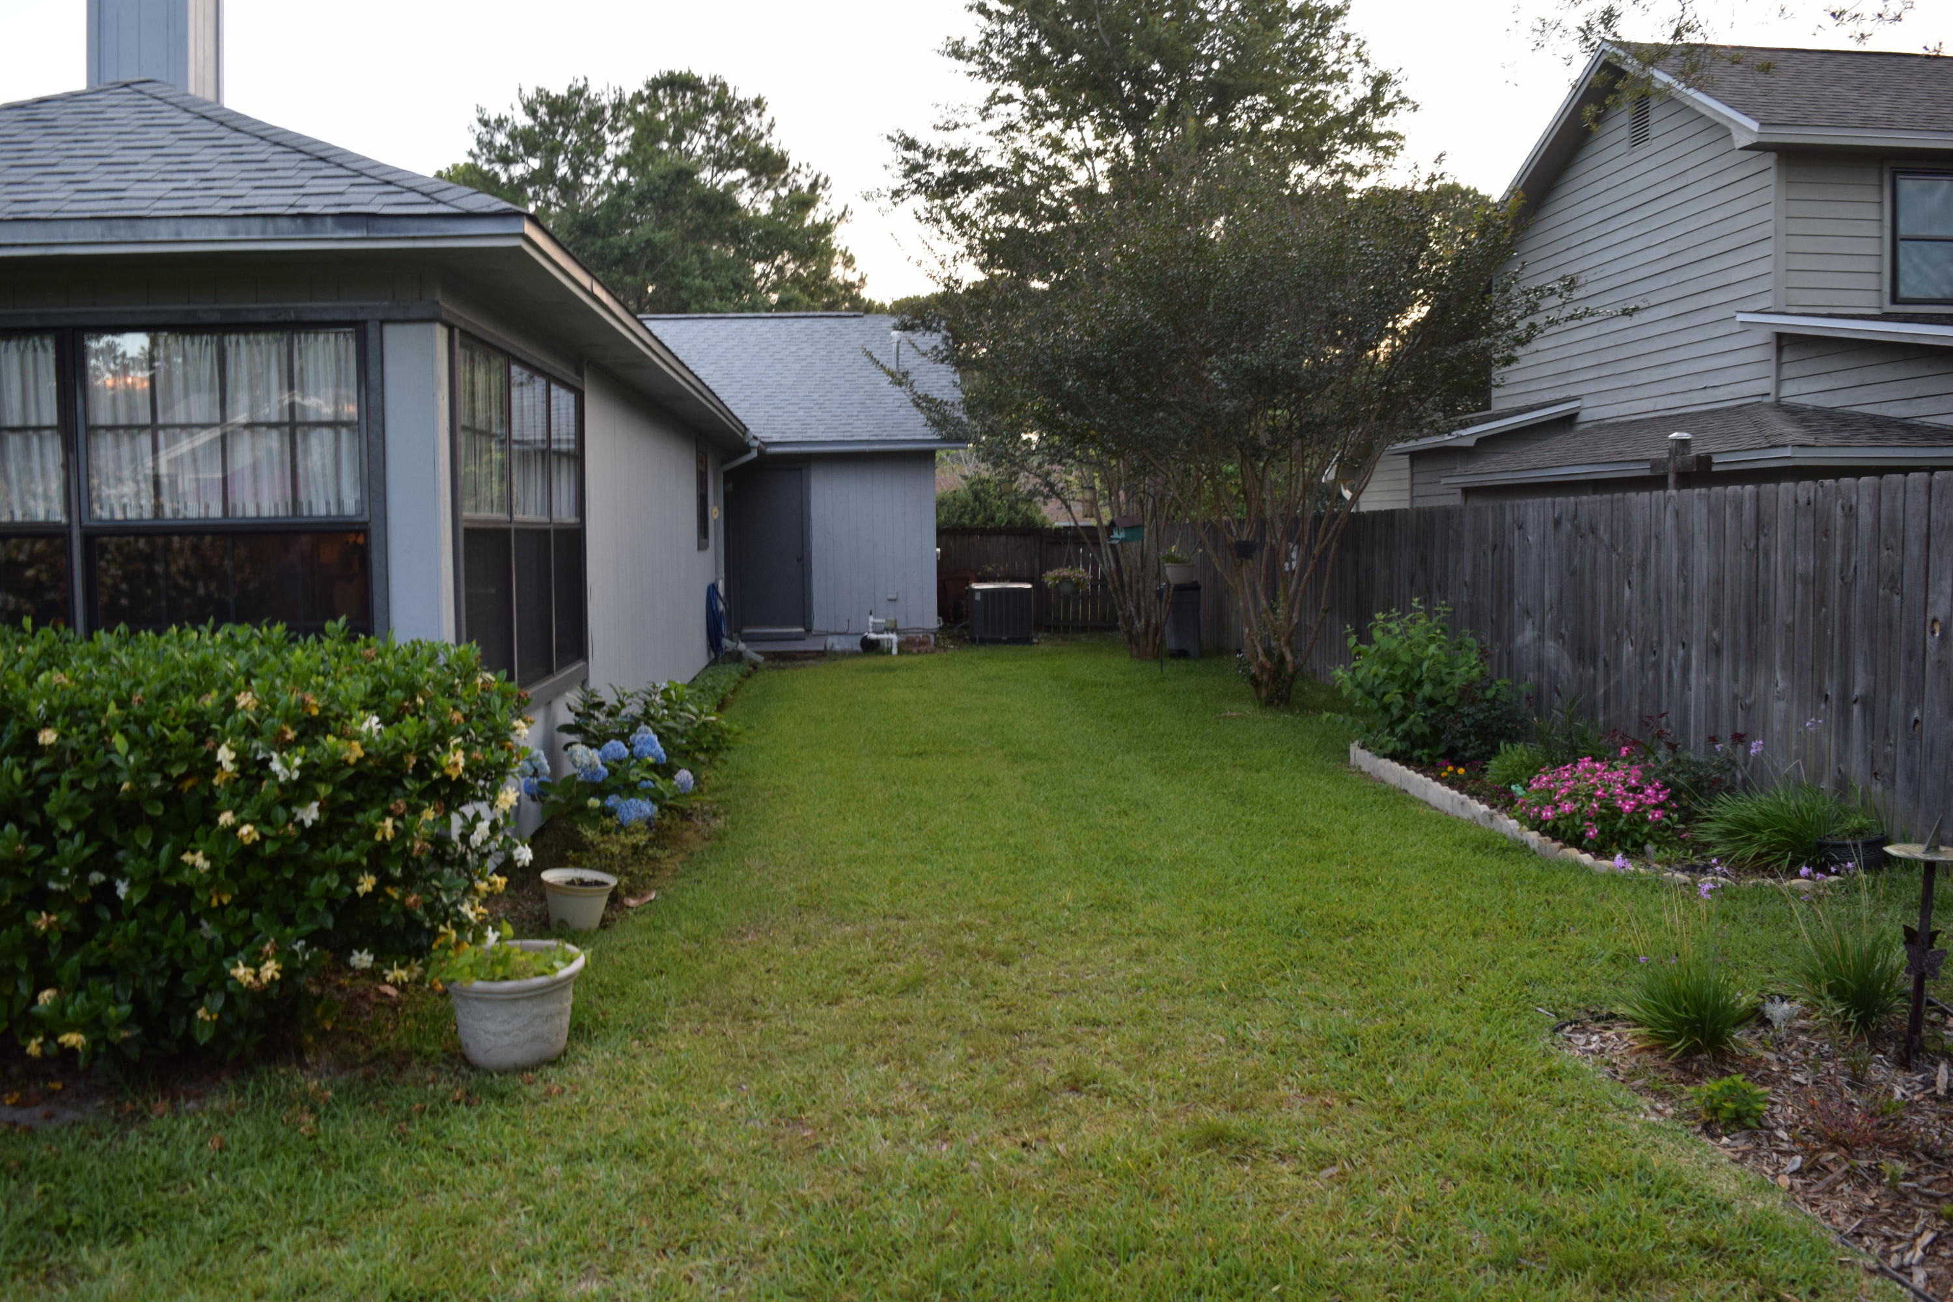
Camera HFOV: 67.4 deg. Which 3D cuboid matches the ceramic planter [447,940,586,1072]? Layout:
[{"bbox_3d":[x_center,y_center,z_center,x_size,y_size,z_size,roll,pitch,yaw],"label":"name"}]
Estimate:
[{"bbox_3d":[-1.393,1.080,4.450,0.405,0.285,0.405,-5,5,0],"label":"ceramic planter"}]

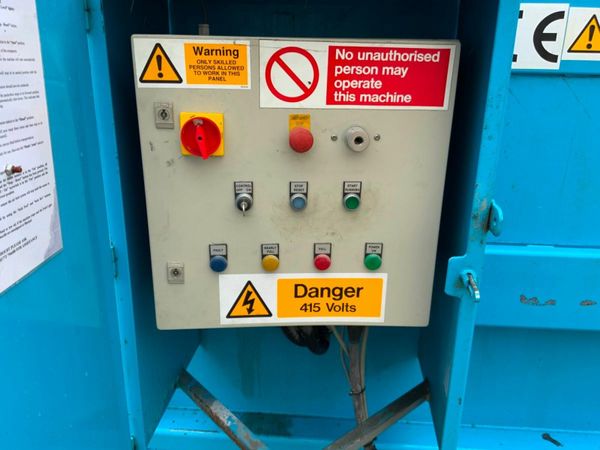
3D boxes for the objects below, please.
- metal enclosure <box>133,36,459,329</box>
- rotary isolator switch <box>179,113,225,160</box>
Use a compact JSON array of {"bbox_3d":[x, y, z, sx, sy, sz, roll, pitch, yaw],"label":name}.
[{"bbox_3d":[-0.011,-0.082,0.947,0.500,0.502,0.215,0,19,-3],"label":"metal enclosure"},{"bbox_3d":[-0.153,-0.139,0.785,0.066,0.067,0.038,0,19,-3],"label":"rotary isolator switch"}]

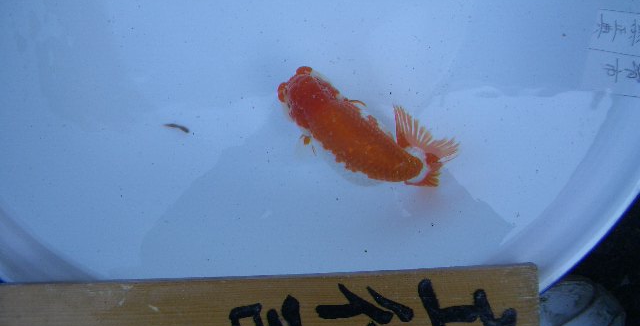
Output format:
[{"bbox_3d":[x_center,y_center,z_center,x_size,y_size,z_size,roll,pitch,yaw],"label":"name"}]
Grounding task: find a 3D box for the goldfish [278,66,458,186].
[{"bbox_3d":[0.030,-0.022,0.475,0.136,0.055,0.065,32,84,2],"label":"goldfish"}]

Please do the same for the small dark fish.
[{"bbox_3d":[-0.109,-0.026,0.490,0.021,0.004,0.005,15,84,0],"label":"small dark fish"}]

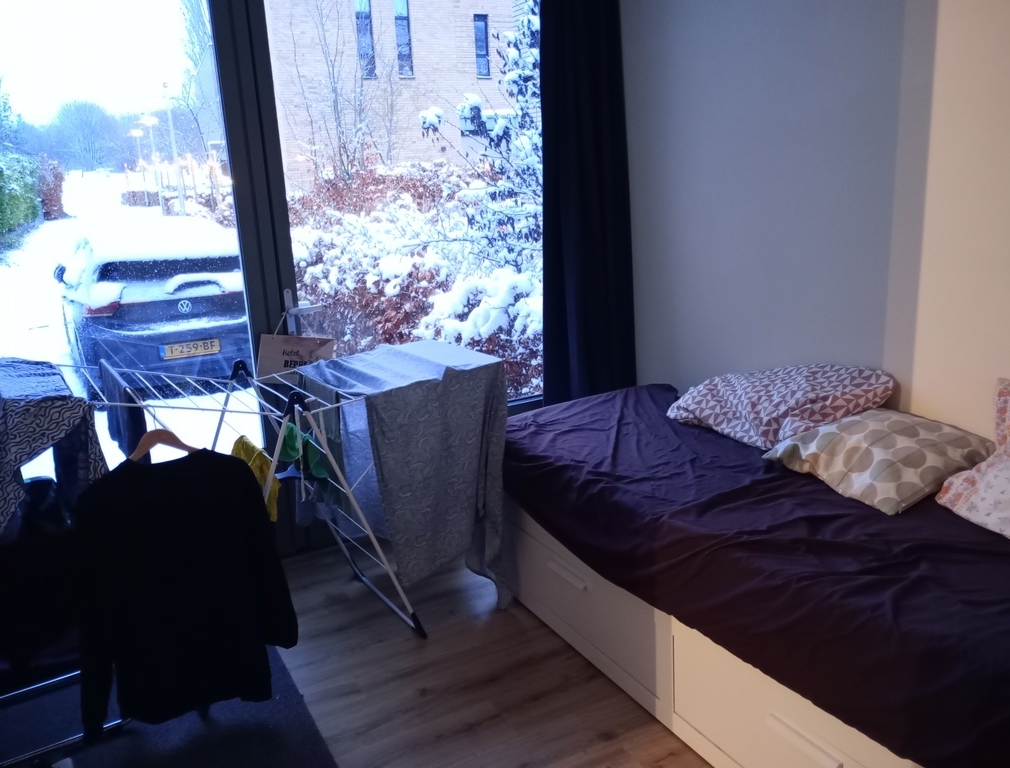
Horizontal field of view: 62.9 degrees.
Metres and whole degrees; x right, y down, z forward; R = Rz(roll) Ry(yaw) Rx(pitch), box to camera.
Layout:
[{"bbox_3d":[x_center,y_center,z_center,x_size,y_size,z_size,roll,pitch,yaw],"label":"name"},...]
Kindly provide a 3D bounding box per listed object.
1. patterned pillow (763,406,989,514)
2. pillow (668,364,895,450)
[{"bbox_3d":[1.045,0.195,2.320,0.450,0.130,0.450,-19,20,-21],"label":"patterned pillow"},{"bbox_3d":[0.881,0.067,2.692,0.460,0.180,0.600,-20,14,-20],"label":"pillow"}]

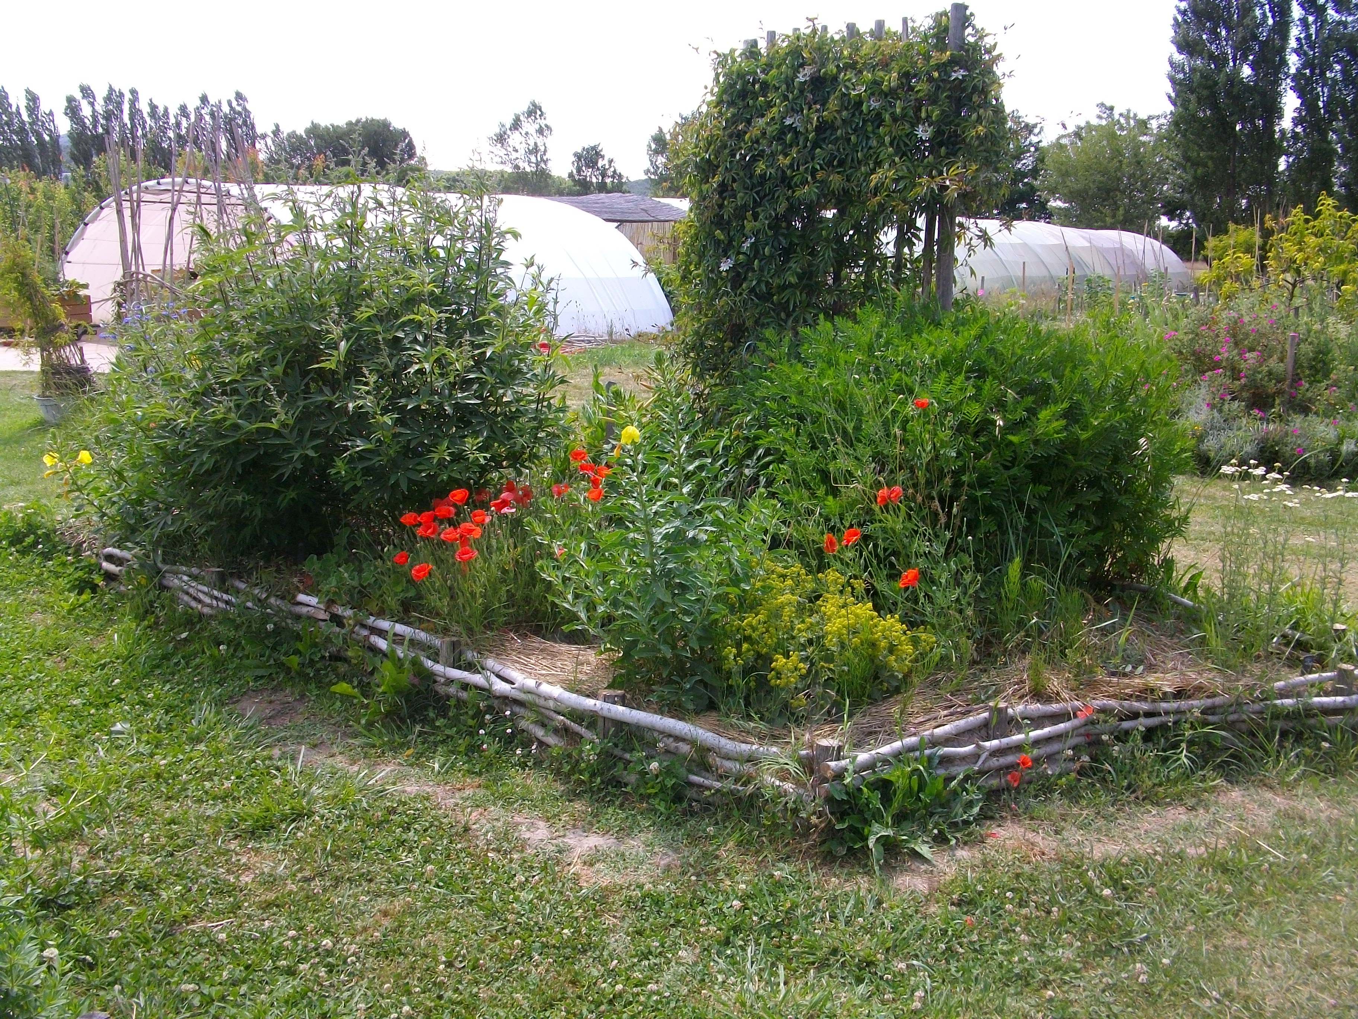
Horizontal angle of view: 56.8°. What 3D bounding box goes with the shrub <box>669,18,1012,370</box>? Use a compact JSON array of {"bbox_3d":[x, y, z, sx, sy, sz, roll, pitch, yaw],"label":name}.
[{"bbox_3d":[0.818,-1.121,6.403,1.700,2.500,0.750,6,13,26],"label":"shrub"}]

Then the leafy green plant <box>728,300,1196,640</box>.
[{"bbox_3d":[1.212,-0.265,5.554,1.970,1.300,1.500,0,11,0],"label":"leafy green plant"}]

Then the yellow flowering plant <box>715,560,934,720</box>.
[{"bbox_3d":[0.467,0.407,4.129,0.670,0.450,0.550,0,11,0],"label":"yellow flowering plant"}]

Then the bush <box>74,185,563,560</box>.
[{"bbox_3d":[-1.795,-0.688,6.290,2.350,1.800,1.900,-3,12,-16],"label":"bush"}]

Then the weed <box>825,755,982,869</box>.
[{"bbox_3d":[0.624,0.818,3.507,0.420,0.230,0.360,0,11,0],"label":"weed"}]

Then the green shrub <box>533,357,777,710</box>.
[{"bbox_3d":[-0.081,0.092,4.077,0.750,1.100,0.680,0,11,0],"label":"green shrub"}]

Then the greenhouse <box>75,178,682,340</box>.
[{"bbox_3d":[-6.662,-5.538,27.864,8.200,3.050,11.000,8,13,32],"label":"greenhouse"}]

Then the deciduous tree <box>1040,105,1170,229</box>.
[{"bbox_3d":[21.309,-15.579,63.142,6.800,9.300,6.600,0,11,0],"label":"deciduous tree"}]

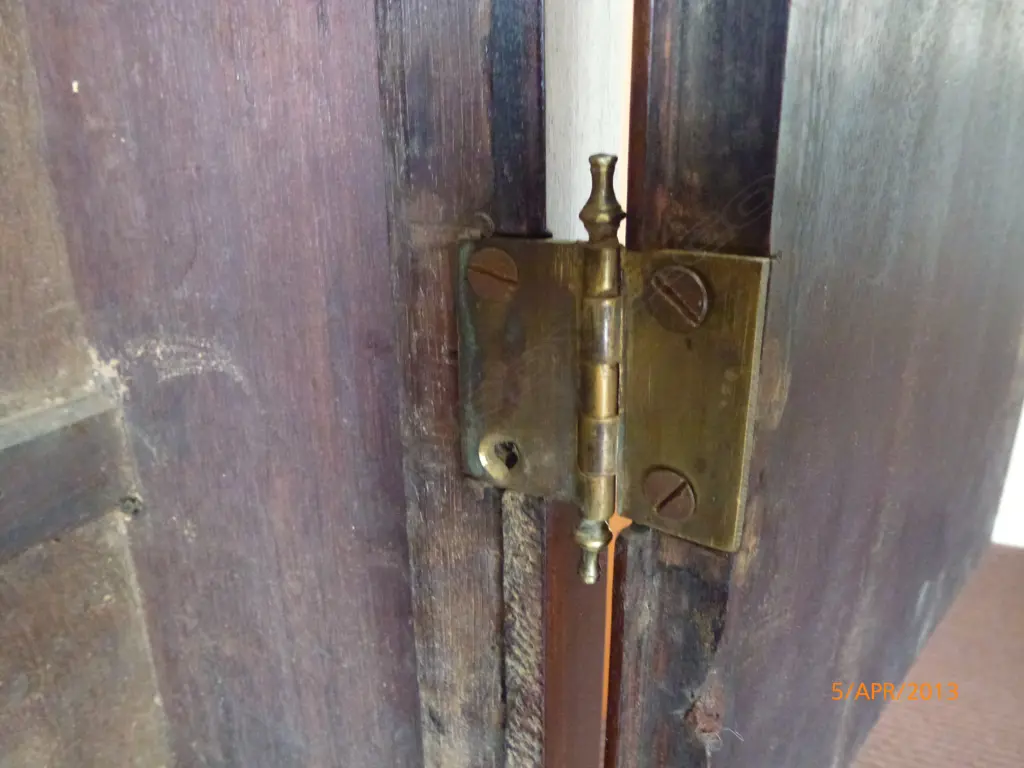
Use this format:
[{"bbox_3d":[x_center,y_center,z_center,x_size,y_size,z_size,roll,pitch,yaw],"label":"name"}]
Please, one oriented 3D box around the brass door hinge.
[{"bbox_3d":[0.017,0.000,0.167,0.076,0.103,0.010,9,18,28],"label":"brass door hinge"}]

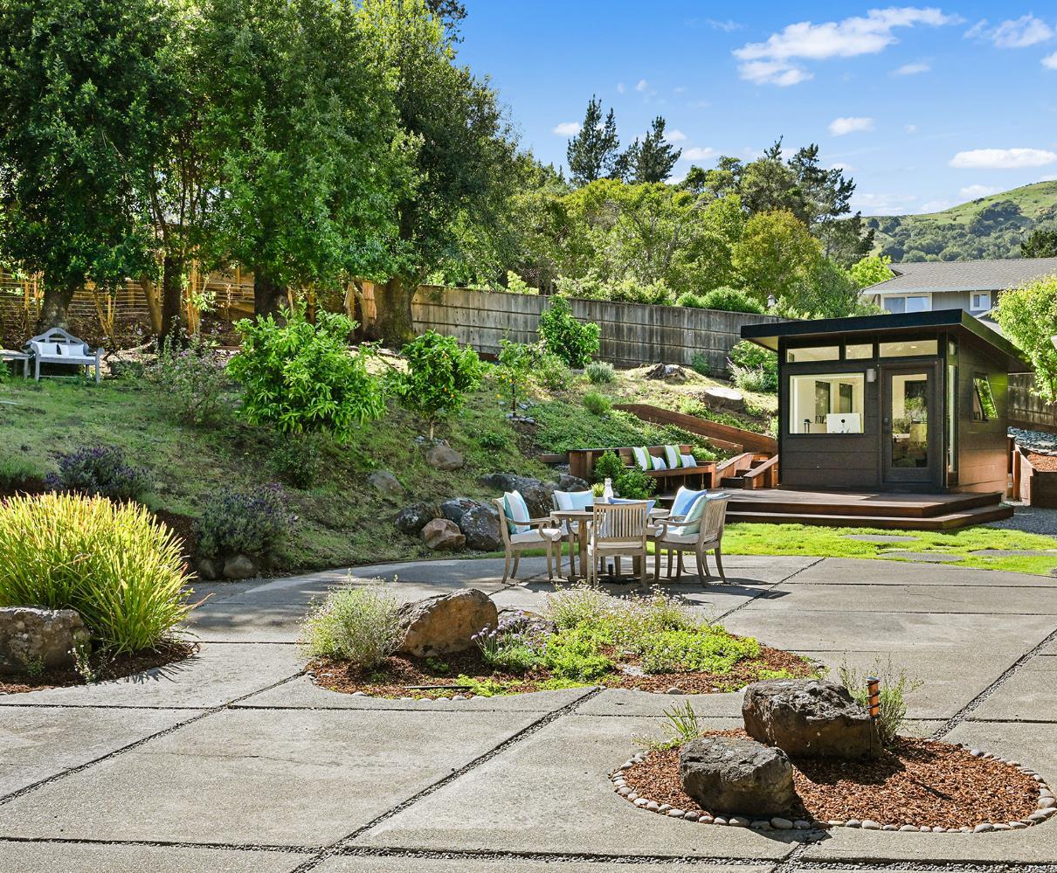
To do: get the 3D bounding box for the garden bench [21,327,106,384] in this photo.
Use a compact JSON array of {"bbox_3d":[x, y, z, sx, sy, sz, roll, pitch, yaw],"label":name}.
[{"bbox_3d":[-8.763,-1.539,22.000,1.380,1.020,0.650,0,0,-41],"label":"garden bench"}]

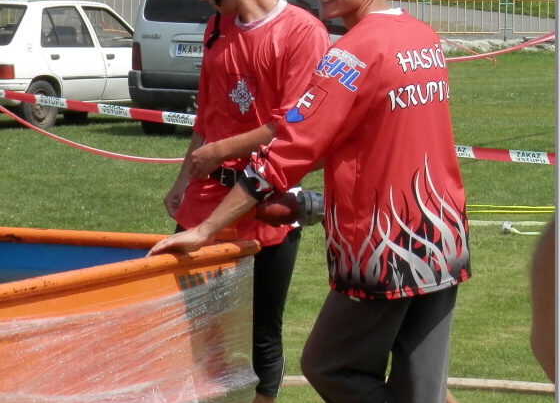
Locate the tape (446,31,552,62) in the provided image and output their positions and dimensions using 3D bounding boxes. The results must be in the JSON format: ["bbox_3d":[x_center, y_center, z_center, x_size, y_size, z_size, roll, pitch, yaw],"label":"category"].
[{"bbox_3d":[1.605,-1.134,11.500,0.840,0.210,0.100,3,9,20],"label":"tape"}]

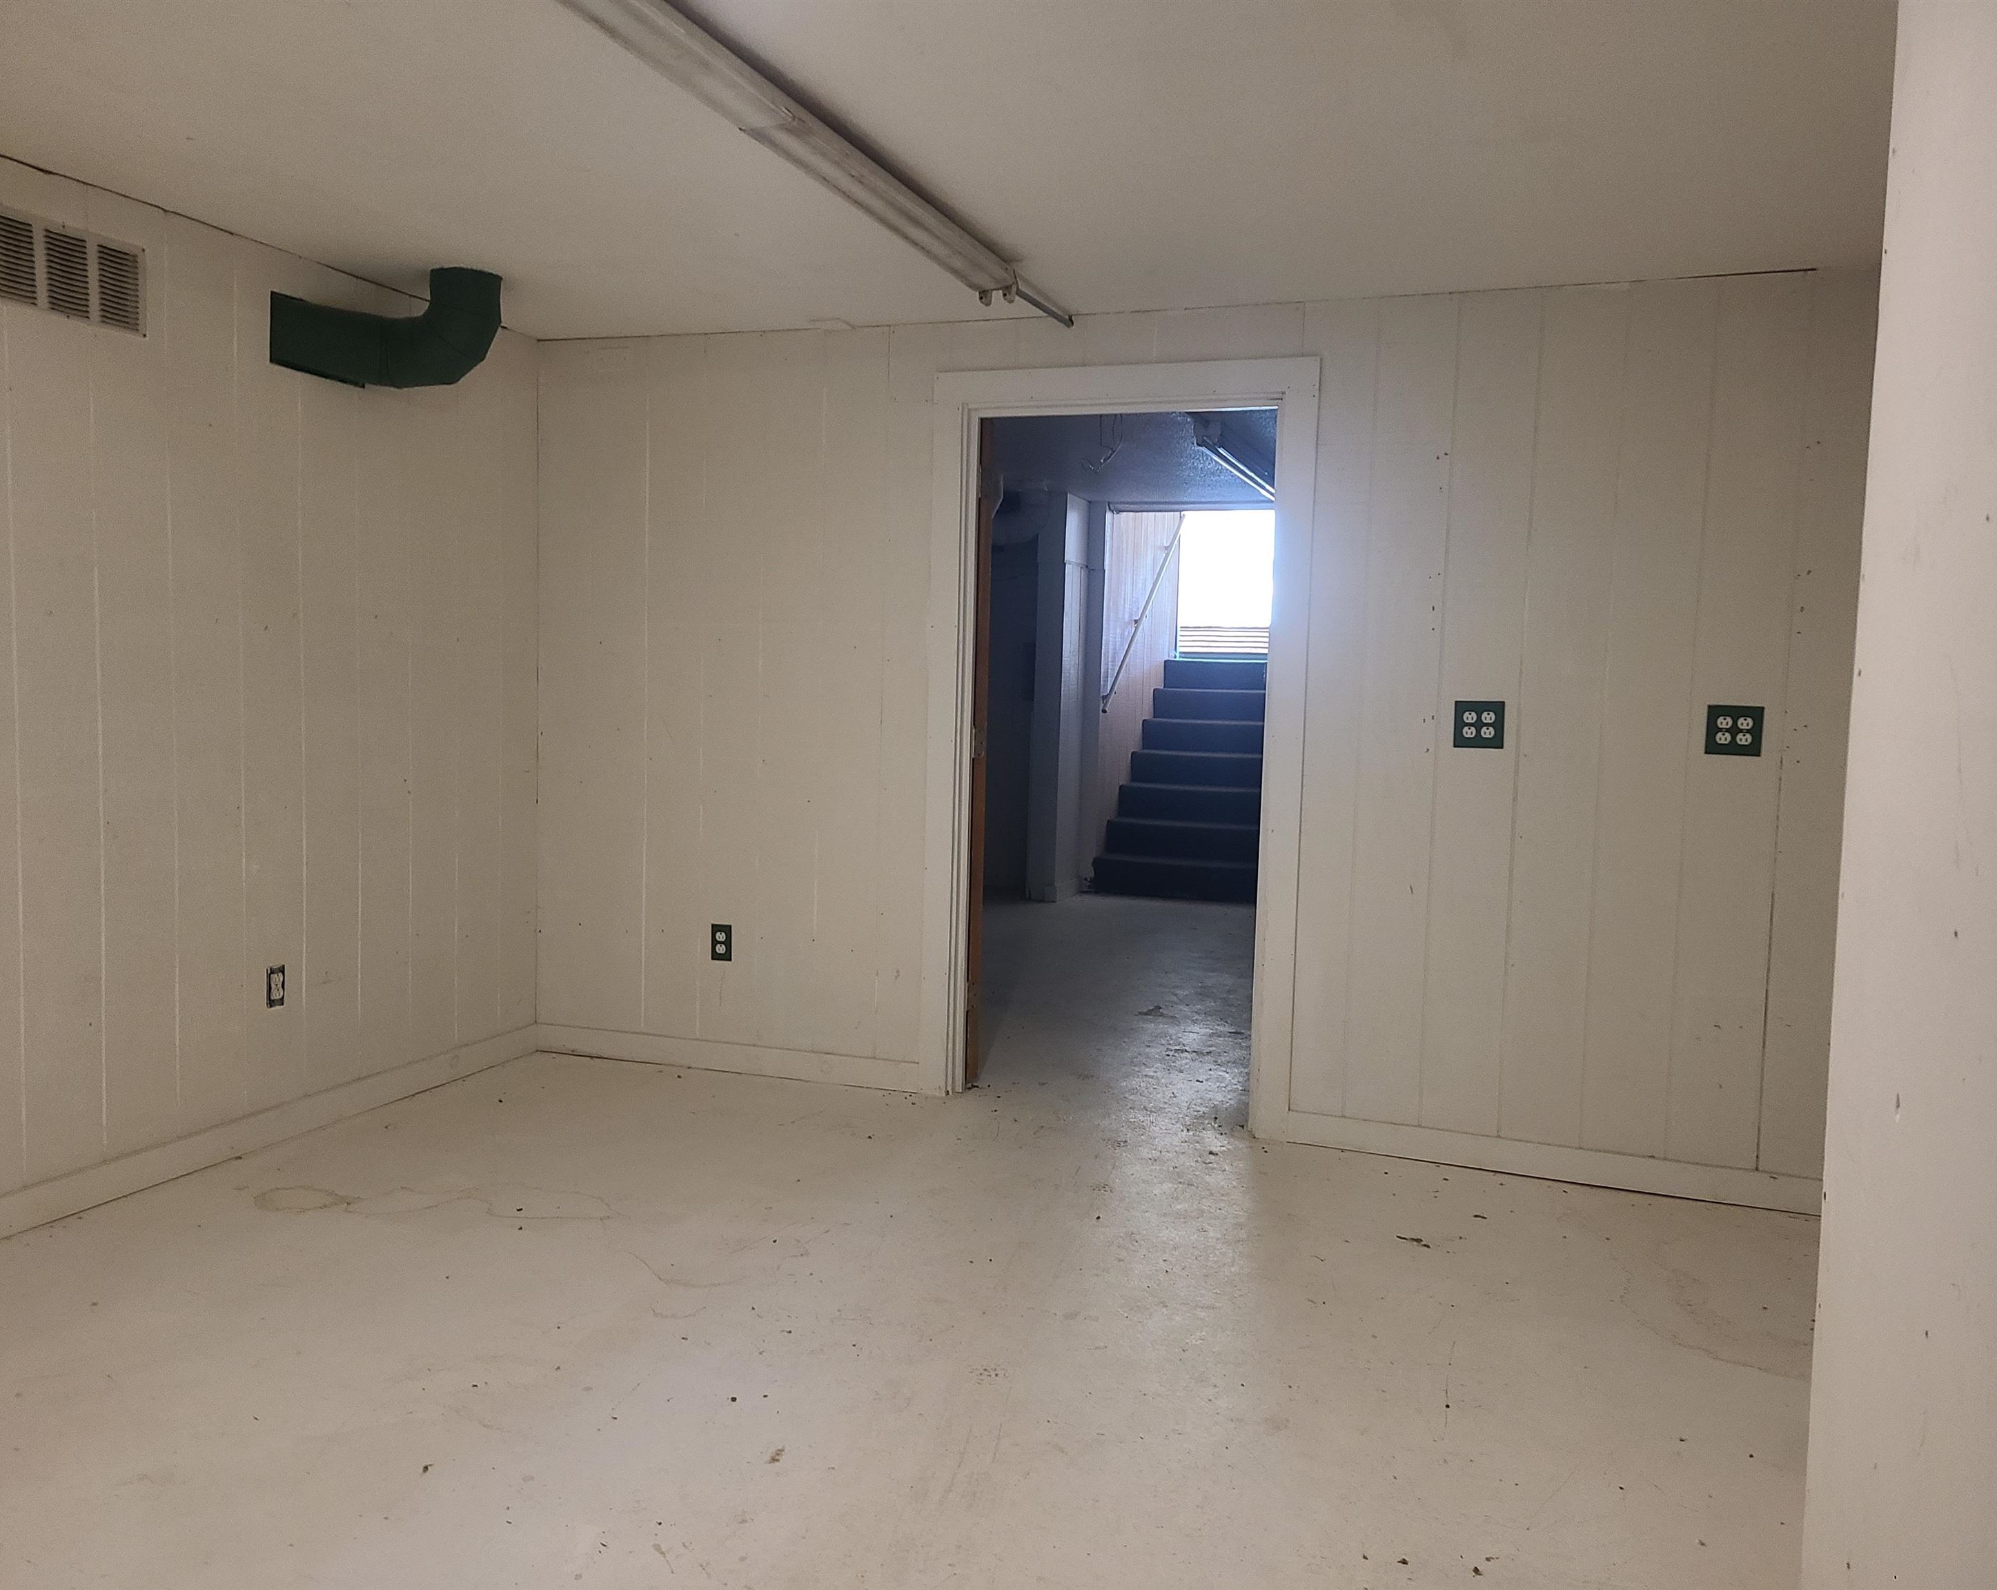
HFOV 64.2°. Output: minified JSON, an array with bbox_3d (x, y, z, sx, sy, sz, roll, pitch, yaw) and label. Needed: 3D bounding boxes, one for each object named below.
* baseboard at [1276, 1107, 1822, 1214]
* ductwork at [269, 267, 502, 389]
[{"bbox_3d":[1.398,0.941,4.105,1.329,0.089,0.018,3,5,23],"label":"baseboard"},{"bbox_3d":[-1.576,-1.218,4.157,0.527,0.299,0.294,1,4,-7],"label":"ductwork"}]

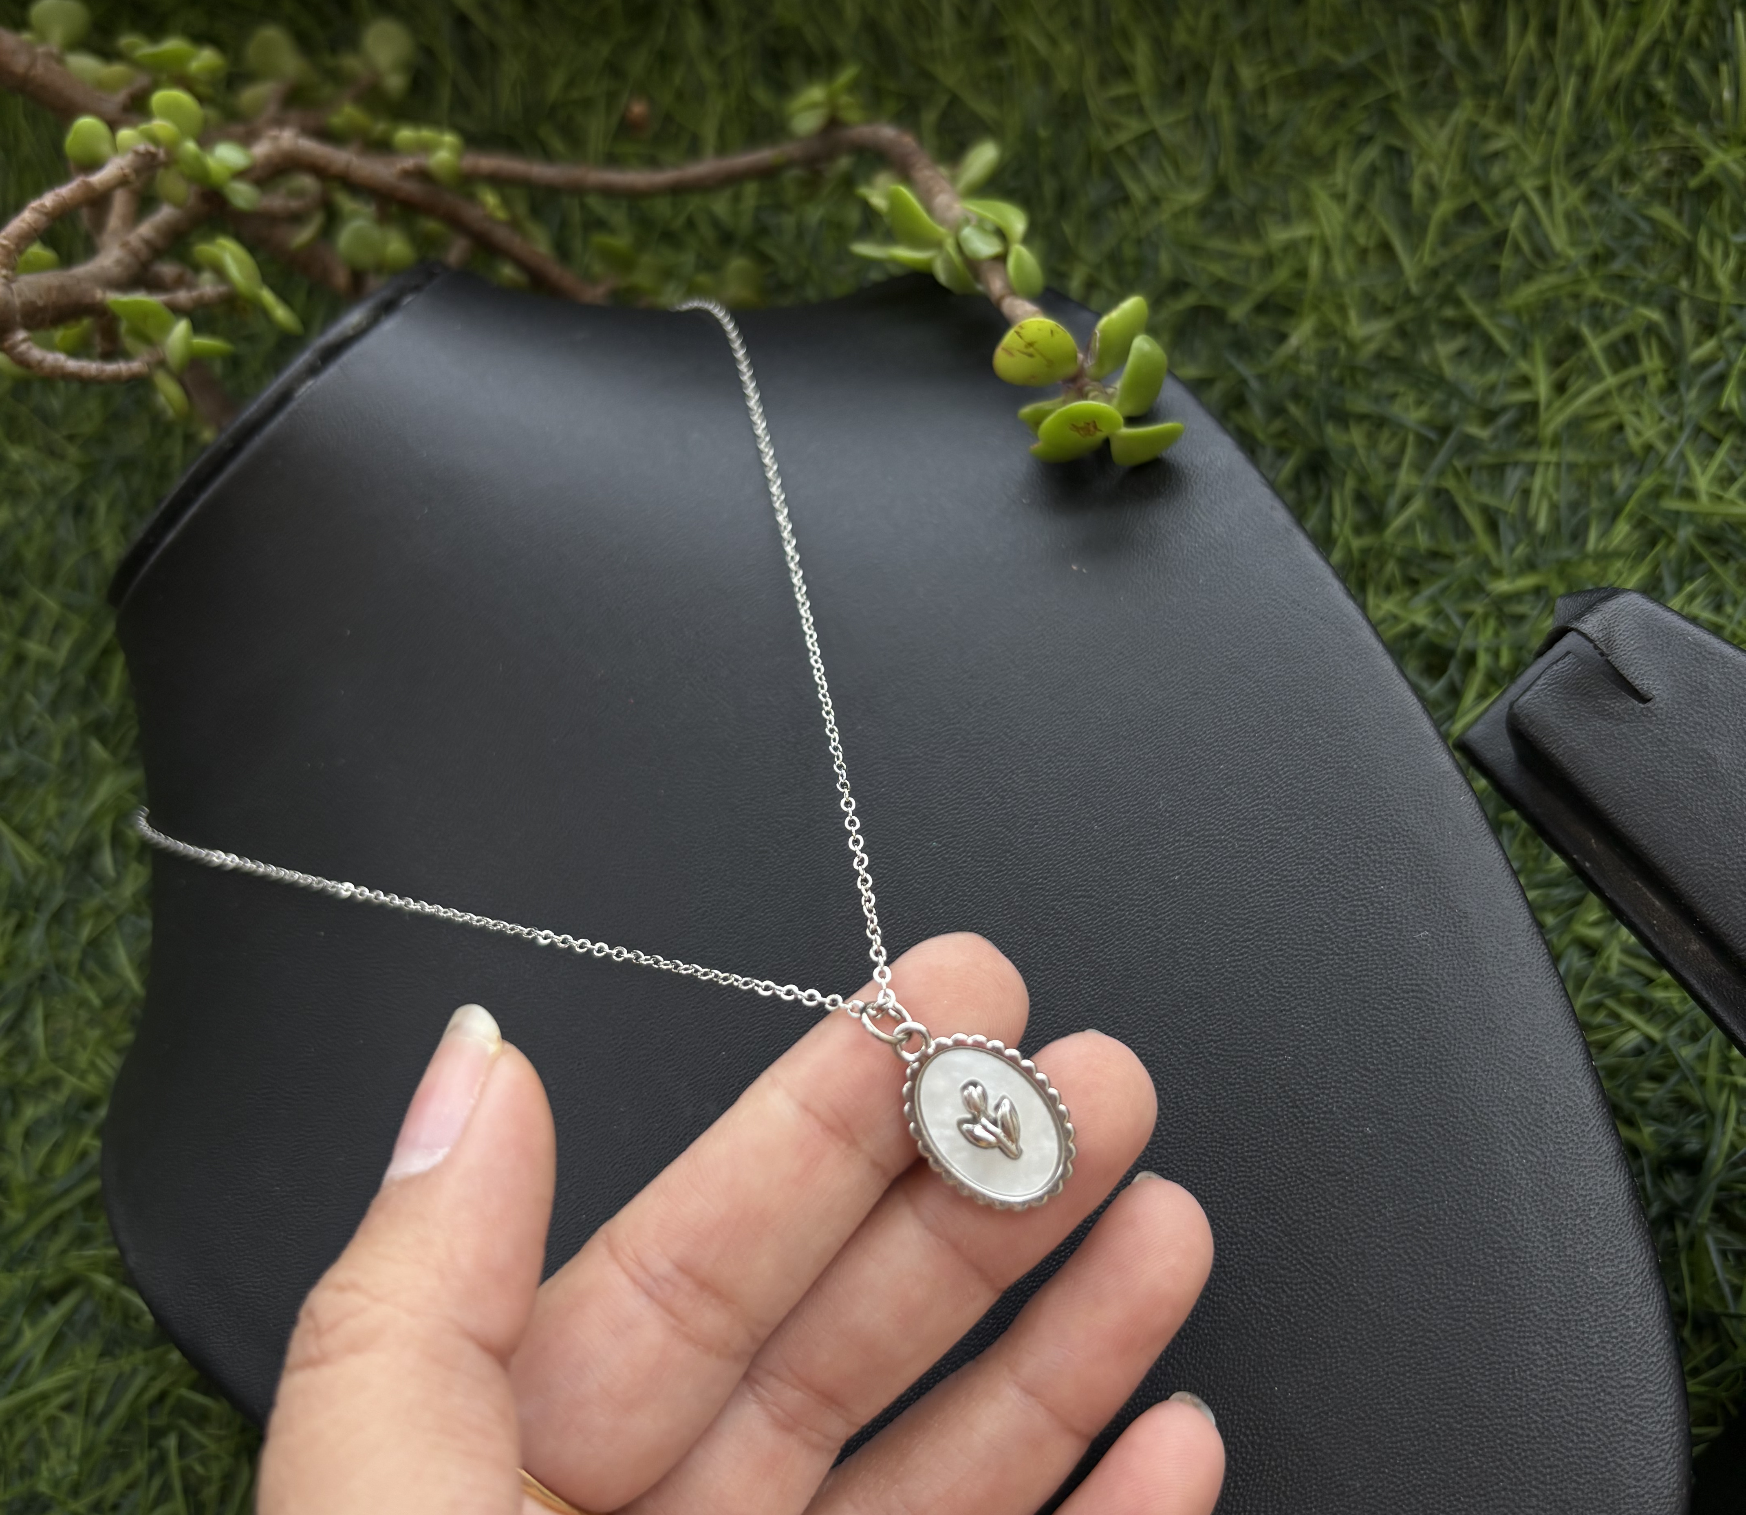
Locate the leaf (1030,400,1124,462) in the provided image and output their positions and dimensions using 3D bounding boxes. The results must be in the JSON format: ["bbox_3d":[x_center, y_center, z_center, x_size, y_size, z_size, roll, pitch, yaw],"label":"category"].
[{"bbox_3d":[0.028,-0.044,0.236,0.012,0.004,0.008,-19,58,2],"label":"leaf"}]

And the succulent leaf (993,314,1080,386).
[{"bbox_3d":[0.022,-0.055,0.237,0.011,0.004,0.009,7,73,8],"label":"succulent leaf"}]

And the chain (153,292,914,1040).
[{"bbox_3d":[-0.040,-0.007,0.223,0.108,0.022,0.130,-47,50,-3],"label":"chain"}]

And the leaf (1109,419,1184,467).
[{"bbox_3d":[0.037,-0.043,0.238,0.010,0.006,0.004,-20,25,1],"label":"leaf"}]

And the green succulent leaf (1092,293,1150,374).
[{"bbox_3d":[0.034,-0.058,0.240,0.004,0.007,0.011,29,85,50],"label":"green succulent leaf"}]

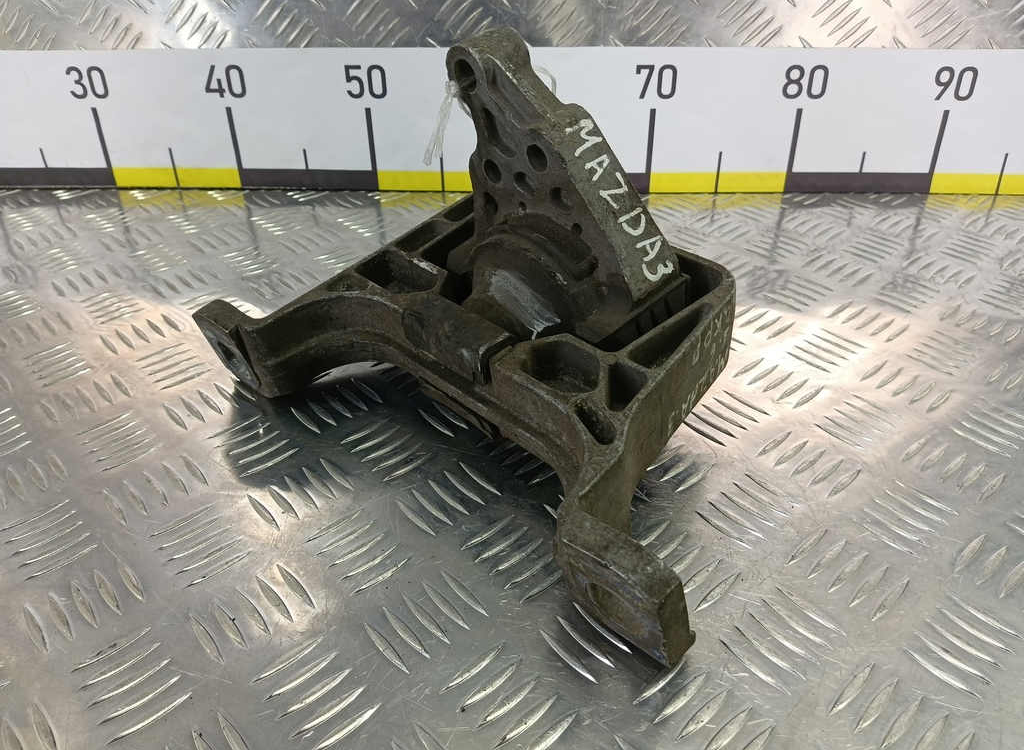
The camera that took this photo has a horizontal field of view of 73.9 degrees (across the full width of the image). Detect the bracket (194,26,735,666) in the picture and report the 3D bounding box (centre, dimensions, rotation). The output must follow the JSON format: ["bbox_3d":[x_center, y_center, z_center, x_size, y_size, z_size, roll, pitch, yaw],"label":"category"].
[{"bbox_3d":[0.005,-0.046,0.272,0.238,0.150,0.163,25,46,28],"label":"bracket"}]

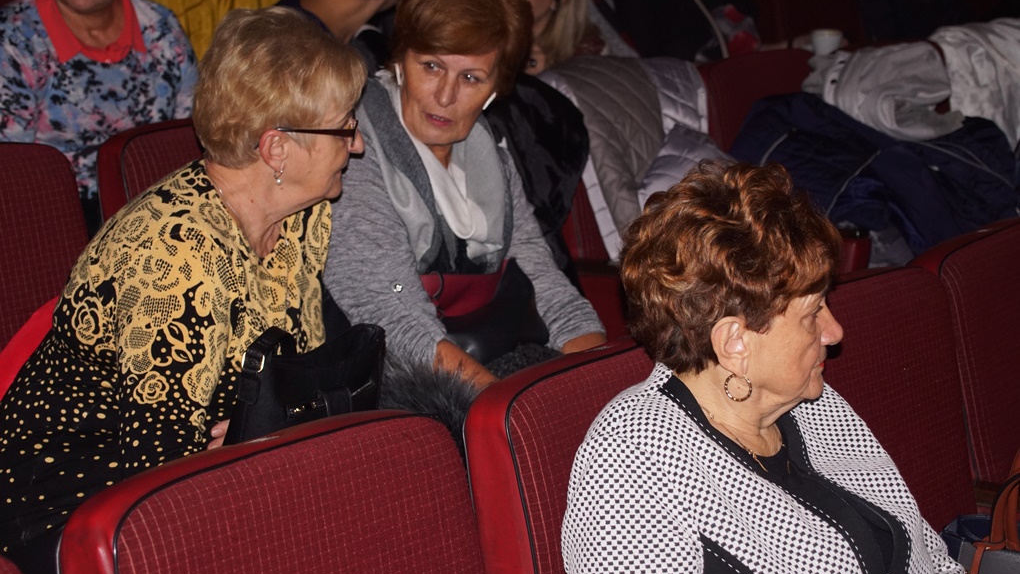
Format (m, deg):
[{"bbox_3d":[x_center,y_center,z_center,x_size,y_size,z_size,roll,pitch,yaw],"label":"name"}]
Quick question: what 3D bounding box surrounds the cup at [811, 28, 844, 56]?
[{"bbox_3d":[0.769,-0.590,4.600,0.083,0.067,0.081,0,10,0],"label":"cup"}]

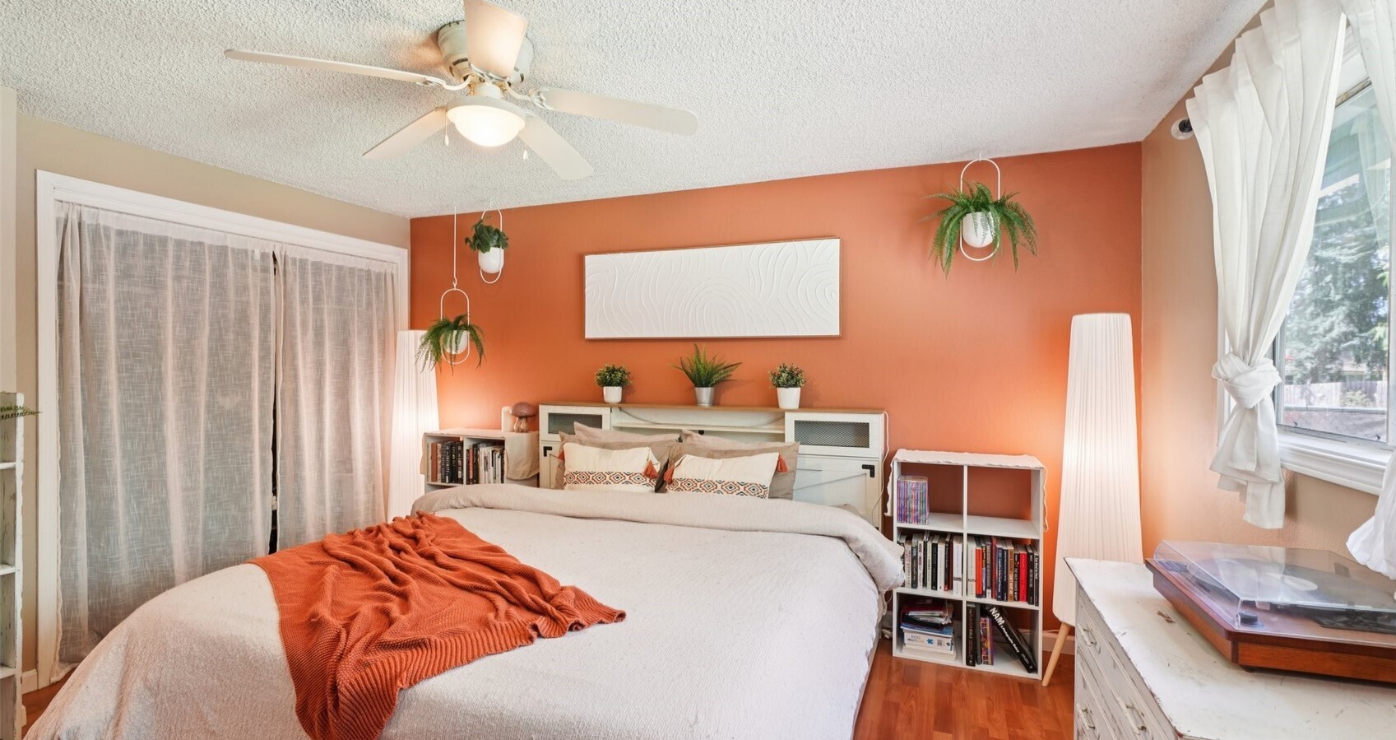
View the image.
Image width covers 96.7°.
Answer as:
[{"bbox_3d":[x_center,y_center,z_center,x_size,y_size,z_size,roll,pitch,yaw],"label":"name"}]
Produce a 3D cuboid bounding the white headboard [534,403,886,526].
[{"bbox_3d":[-0.009,0.780,3.528,2.030,1.125,0.220,0,1,21],"label":"white headboard"}]

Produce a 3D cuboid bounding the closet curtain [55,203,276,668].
[{"bbox_3d":[-2.598,0.292,3.136,0.090,2.030,0.970,0,1,21],"label":"closet curtain"}]

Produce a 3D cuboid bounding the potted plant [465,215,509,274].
[{"bbox_3d":[-1.366,-0.816,4.019,0.246,0.390,0.209,0,1,22],"label":"potted plant"}]

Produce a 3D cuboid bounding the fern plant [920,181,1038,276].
[{"bbox_3d":[1.317,-0.666,2.928,0.507,0.447,0.389,0,1,22],"label":"fern plant"}]

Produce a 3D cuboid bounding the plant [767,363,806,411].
[{"bbox_3d":[0.471,0.086,3.277,0.199,0.254,0.195,0,1,22],"label":"plant"}]

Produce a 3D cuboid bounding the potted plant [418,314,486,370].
[{"bbox_3d":[-1.562,-0.187,3.985,0.380,0.340,0.360,0,1,21],"label":"potted plant"}]

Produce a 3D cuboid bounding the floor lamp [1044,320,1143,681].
[{"bbox_3d":[1.709,0.557,2.656,0.390,1.600,0.390,0,1,21],"label":"floor lamp"}]

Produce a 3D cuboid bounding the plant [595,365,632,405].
[{"bbox_3d":[-0.507,0.082,3.717,0.205,0.240,0.205,0,1,0],"label":"plant"}]

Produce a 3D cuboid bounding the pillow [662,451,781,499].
[{"bbox_3d":[0.112,0.528,2.964,0.510,0.310,0.140,0,-21,21],"label":"pillow"}]

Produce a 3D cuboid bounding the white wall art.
[{"bbox_3d":[0.030,-0.453,3.609,1.580,0.526,0.040,0,1,22],"label":"white wall art"}]

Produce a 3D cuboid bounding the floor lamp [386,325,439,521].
[{"bbox_3d":[-1.806,0.532,3.978,0.390,1.600,0.390,0,1,21],"label":"floor lamp"}]

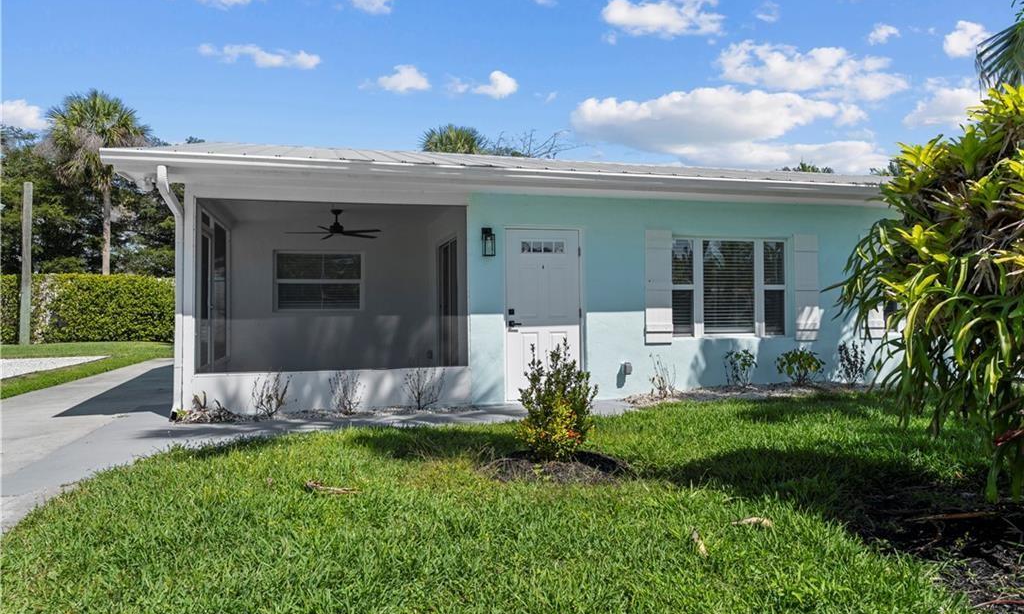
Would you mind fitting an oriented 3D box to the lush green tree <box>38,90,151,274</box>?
[{"bbox_3d":[-16.700,-3.700,28.500,3.900,9.800,3.900,-1,-1,0],"label":"lush green tree"}]

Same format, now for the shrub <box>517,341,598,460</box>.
[{"bbox_3d":[0.365,0.750,5.700,0.650,0.960,0.630,-1,-1,0],"label":"shrub"}]

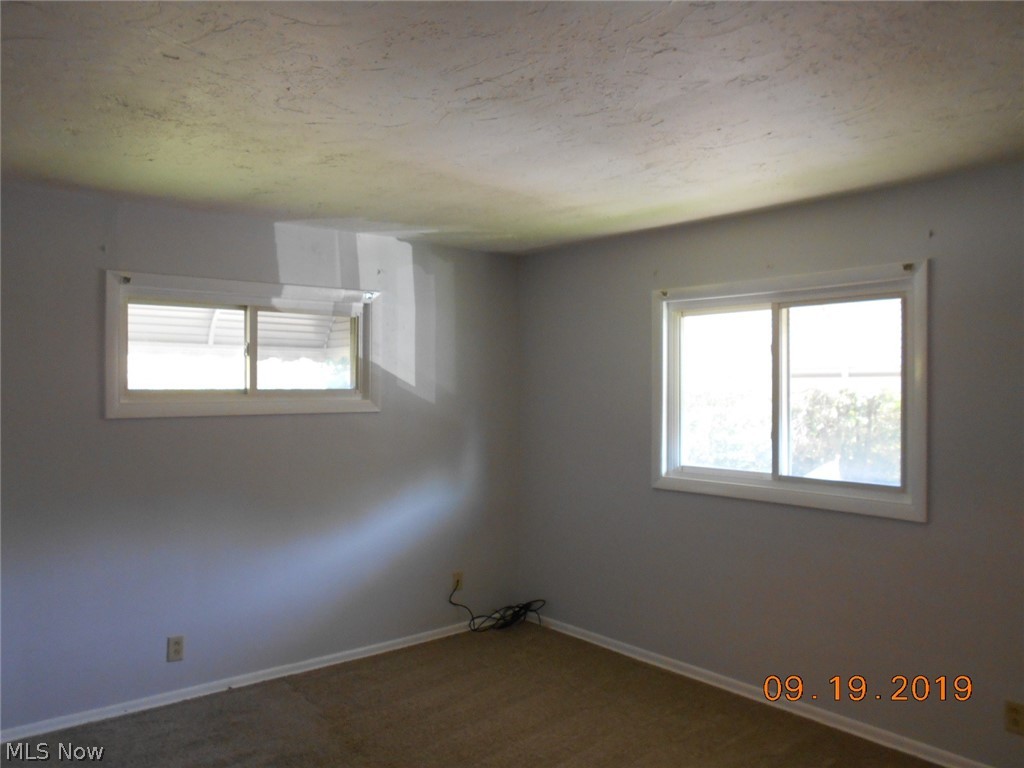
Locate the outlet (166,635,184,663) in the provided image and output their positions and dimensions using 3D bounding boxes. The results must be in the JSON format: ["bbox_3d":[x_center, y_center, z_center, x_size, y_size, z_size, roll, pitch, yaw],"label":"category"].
[{"bbox_3d":[-1.585,1.252,3.626,0.072,0.116,0.012,0,0,-40],"label":"outlet"}]

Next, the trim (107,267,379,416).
[{"bbox_3d":[-1.288,-0.178,3.907,1.415,0.674,0.070,0,0,-40],"label":"trim"}]

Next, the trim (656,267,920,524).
[{"bbox_3d":[1.228,0.029,3.628,0.070,1.065,1.420,0,0,-40],"label":"trim"}]

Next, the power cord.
[{"bbox_3d":[-0.097,1.383,4.748,0.570,0.270,0.200,0,0,-40],"label":"power cord"}]

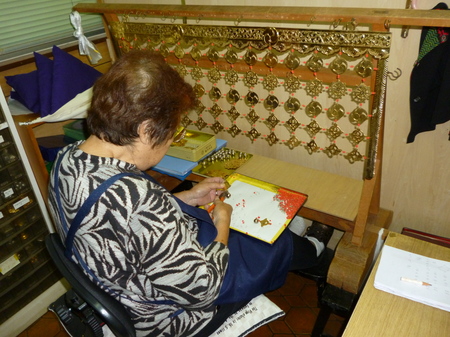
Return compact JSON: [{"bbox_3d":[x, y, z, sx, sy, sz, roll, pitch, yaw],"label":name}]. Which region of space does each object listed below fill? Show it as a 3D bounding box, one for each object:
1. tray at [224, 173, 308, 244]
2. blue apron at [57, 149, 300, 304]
[{"bbox_3d":[0.094,0.134,1.282,0.310,0.020,0.290,15,36,31],"label":"tray"},{"bbox_3d":[-0.109,0.148,1.091,0.460,0.550,0.620,23,40,39],"label":"blue apron"}]

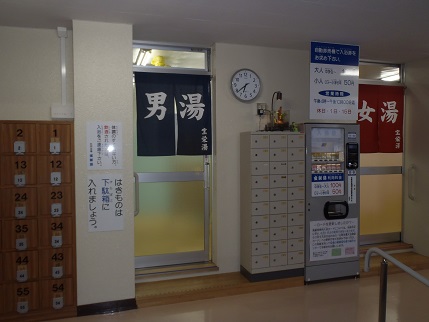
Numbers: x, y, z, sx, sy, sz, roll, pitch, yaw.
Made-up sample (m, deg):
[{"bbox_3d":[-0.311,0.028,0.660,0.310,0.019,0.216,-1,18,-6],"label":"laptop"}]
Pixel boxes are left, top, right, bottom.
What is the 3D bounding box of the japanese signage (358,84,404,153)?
[{"bbox_3d":[2.189,-0.557,4.642,0.843,0.910,0.030,-1,1,-17],"label":"japanese signage"}]

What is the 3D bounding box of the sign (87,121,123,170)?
[{"bbox_3d":[-0.953,-0.131,3.040,0.296,0.425,0.015,-1,1,-17],"label":"sign"}]

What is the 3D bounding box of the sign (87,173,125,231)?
[{"bbox_3d":[-0.950,0.368,3.050,0.292,0.504,0.015,-1,1,-17],"label":"sign"}]

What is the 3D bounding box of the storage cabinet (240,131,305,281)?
[{"bbox_3d":[0.672,0.496,3.979,0.664,1.619,0.313,-1,1,-17],"label":"storage cabinet"}]

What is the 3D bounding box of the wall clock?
[{"bbox_3d":[0.360,-0.866,3.995,0.365,0.365,0.050,-1,1,-17],"label":"wall clock"}]

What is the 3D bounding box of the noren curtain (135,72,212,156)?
[{"bbox_3d":[-0.436,-0.512,3.864,0.843,0.901,0.030,-1,1,-17],"label":"noren curtain"}]

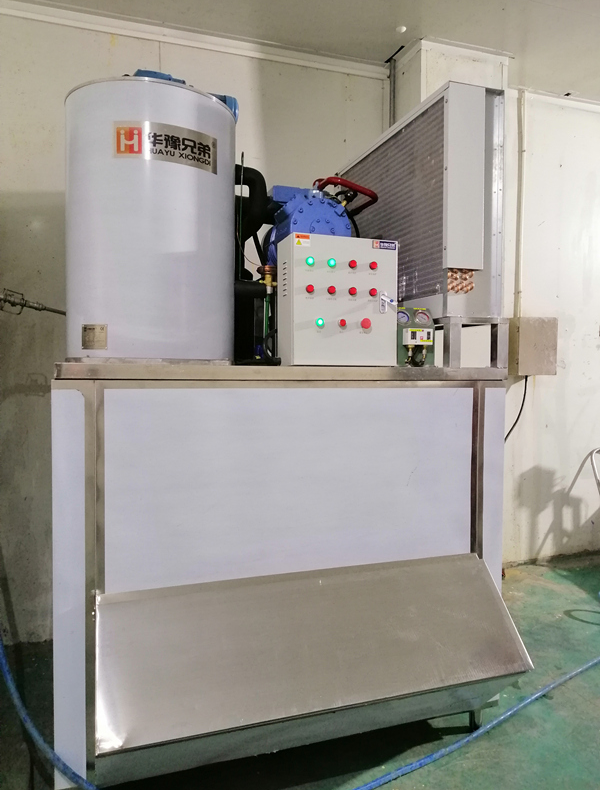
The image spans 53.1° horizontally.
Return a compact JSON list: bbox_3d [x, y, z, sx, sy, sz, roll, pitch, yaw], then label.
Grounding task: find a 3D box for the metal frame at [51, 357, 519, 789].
[{"bbox_3d":[-0.140,0.640,2.773,1.800,1.520,1.150,0,2,-19],"label":"metal frame"}]

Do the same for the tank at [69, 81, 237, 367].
[{"bbox_3d":[-0.606,-0.631,2.482,0.670,1.023,0.670,0,2,-19],"label":"tank"}]

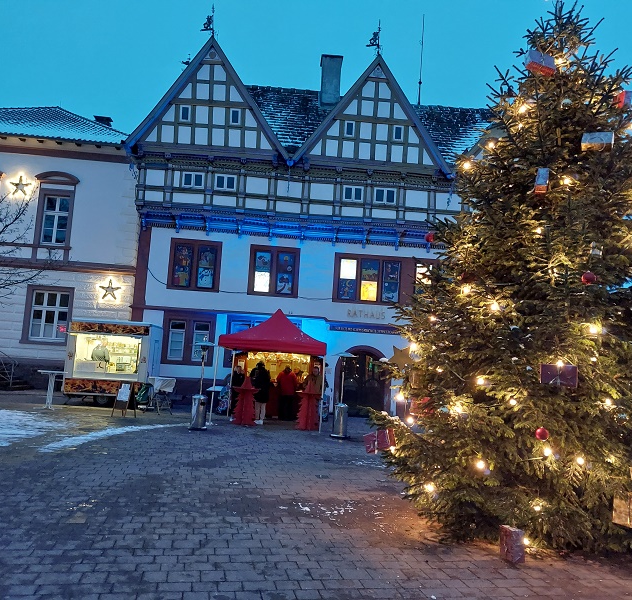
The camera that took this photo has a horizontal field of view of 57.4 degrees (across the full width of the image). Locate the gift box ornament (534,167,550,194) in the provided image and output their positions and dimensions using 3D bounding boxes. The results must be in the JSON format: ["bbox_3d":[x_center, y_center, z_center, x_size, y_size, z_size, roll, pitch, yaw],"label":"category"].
[{"bbox_3d":[2.696,-1.418,6.894,0.121,0.210,0.252,5,-9,19],"label":"gift box ornament"}]

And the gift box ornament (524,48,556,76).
[{"bbox_3d":[2.718,-2.863,6.980,0.370,0.180,0.150,5,-7,-12],"label":"gift box ornament"}]

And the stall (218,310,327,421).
[{"bbox_3d":[-1.235,1.998,17.328,3.020,3.380,3.000,3,-7,3],"label":"stall"}]

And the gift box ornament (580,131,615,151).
[{"bbox_3d":[3.088,-1.739,6.338,0.320,0.130,0.230,1,-7,20],"label":"gift box ornament"}]

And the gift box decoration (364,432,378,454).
[{"bbox_3d":[0.734,1.902,7.688,0.151,0.254,0.190,-4,-7,2],"label":"gift box decoration"}]

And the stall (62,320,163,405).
[{"bbox_3d":[-6.440,2.051,18.620,2.521,2.591,1.950,4,-7,-3],"label":"stall"}]

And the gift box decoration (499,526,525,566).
[{"bbox_3d":[1.819,2.264,5.350,0.113,0.278,0.234,4,-12,-12],"label":"gift box decoration"}]

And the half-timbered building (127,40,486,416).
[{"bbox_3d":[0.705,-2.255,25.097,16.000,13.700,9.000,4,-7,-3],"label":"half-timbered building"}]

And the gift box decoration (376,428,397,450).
[{"bbox_3d":[0.870,1.727,7.127,0.190,0.220,0.200,4,-7,-2],"label":"gift box decoration"}]

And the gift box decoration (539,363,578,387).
[{"bbox_3d":[2.469,0.774,5.876,0.333,0.201,0.135,2,-7,20],"label":"gift box decoration"}]

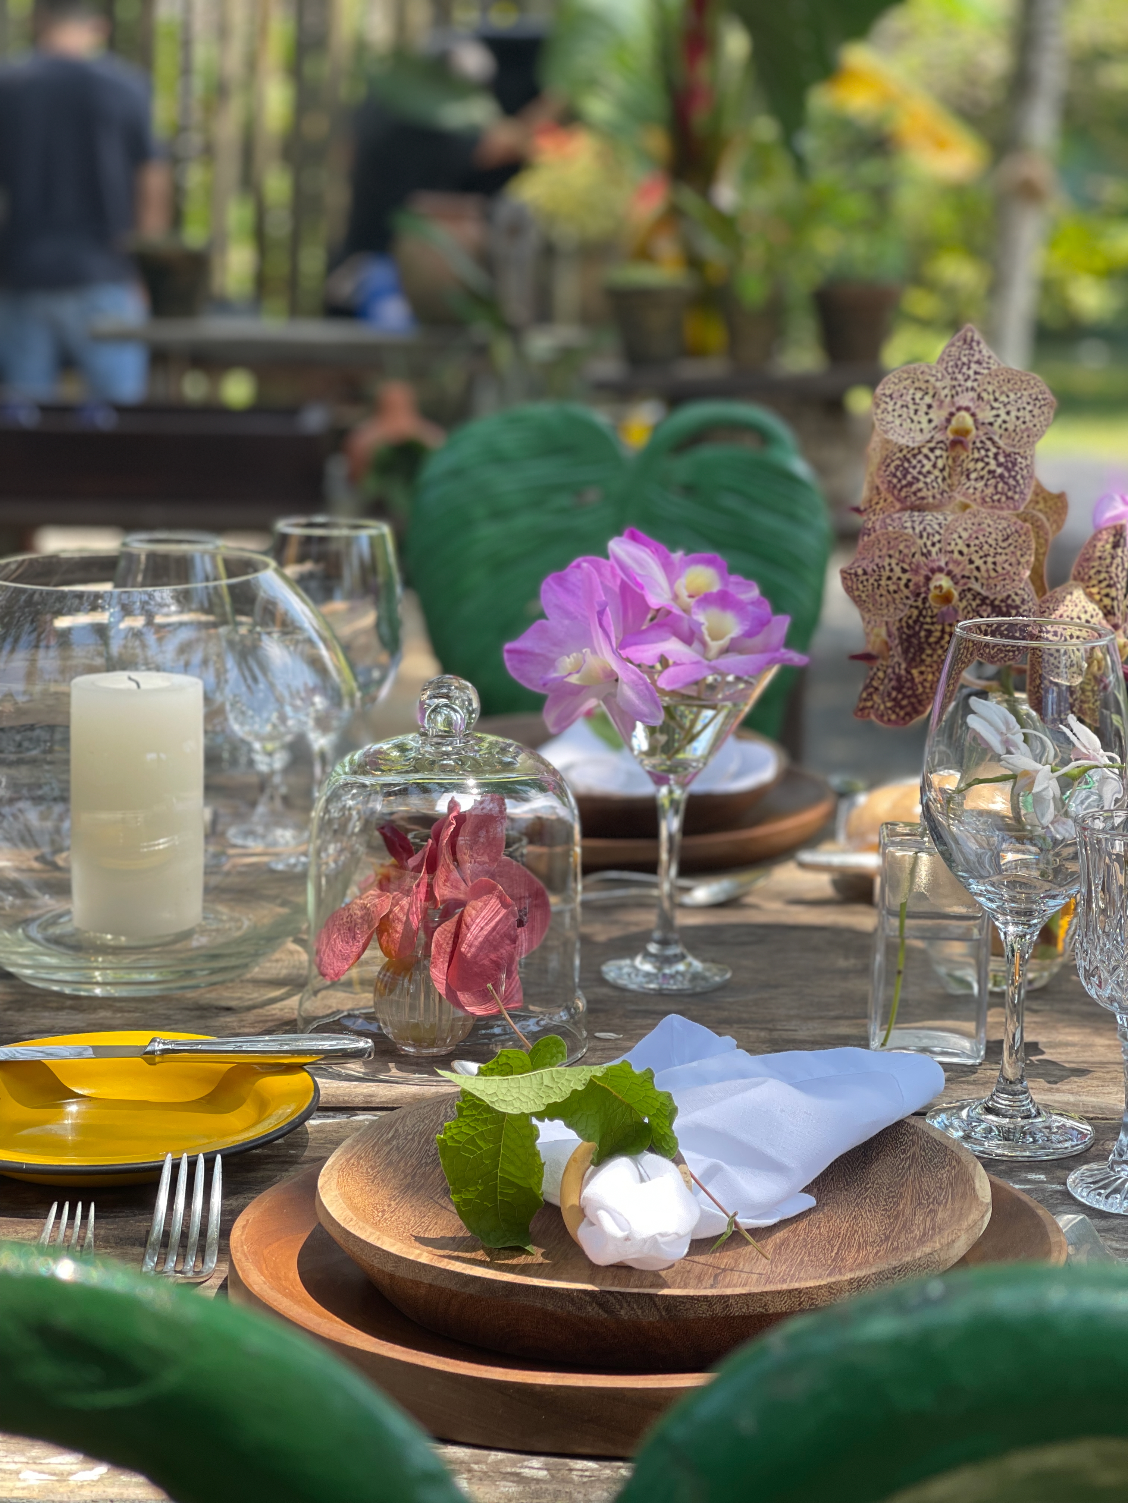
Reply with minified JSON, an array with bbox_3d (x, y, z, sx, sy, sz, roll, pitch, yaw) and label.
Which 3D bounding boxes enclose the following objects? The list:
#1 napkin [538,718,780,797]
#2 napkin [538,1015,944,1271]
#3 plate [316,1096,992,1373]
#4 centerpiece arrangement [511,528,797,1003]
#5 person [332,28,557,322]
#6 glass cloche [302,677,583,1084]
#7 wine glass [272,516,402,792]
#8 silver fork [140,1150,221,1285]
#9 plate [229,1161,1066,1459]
[{"bbox_3d":[0.059,0.003,1.789,0.158,0.060,0.140,0,11,0],"label":"napkin"},{"bbox_3d":[0.052,0.144,1.065,0.128,0.056,0.172,9,14,36],"label":"napkin"},{"bbox_3d":[0.034,0.173,1.046,0.244,0.042,0.244,0,11,0],"label":"plate"},{"bbox_3d":[0.048,0.003,1.461,0.157,0.241,0.135,0,11,0],"label":"centerpiece arrangement"},{"bbox_3d":[-0.345,-1.252,8.111,0.680,1.640,0.500,-2,11,-14],"label":"person"},{"bbox_3d":[-0.060,0.053,1.363,0.141,0.180,0.141,0,11,0],"label":"glass cloche"},{"bbox_3d":[-0.145,-0.040,1.755,0.083,0.212,0.083,0,11,0],"label":"wine glass"},{"bbox_3d":[-0.149,0.194,1.032,0.026,0.026,0.195,0,11,0],"label":"silver fork"},{"bbox_3d":[0.034,0.191,1.054,0.302,0.029,0.302,0,11,0],"label":"plate"}]

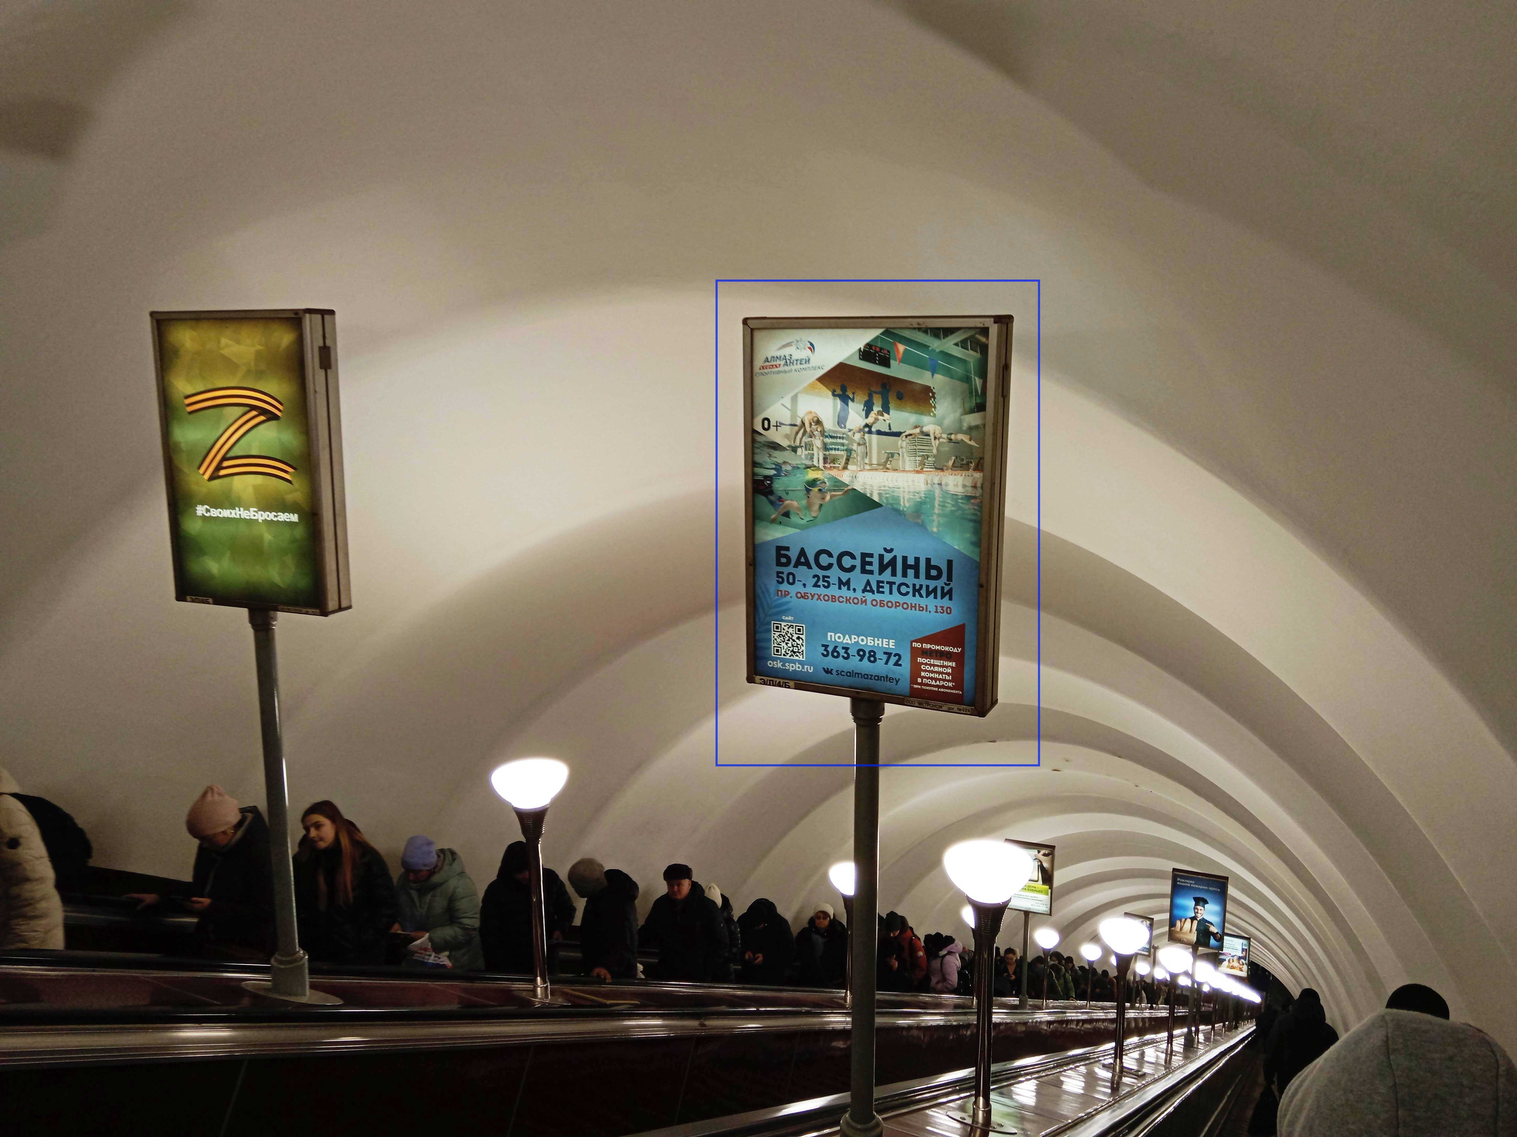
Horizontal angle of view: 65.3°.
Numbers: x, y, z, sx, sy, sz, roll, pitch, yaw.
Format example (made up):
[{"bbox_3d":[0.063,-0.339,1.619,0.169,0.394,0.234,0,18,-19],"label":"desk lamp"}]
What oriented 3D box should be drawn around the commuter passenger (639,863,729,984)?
[{"bbox_3d":[-0.589,3.210,9.579,0.620,1.740,0.440,2,11,12],"label":"commuter passenger"}]

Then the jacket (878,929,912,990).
[{"bbox_3d":[1.592,4.751,14.329,0.550,0.820,0.420,5,12,25],"label":"jacket"}]

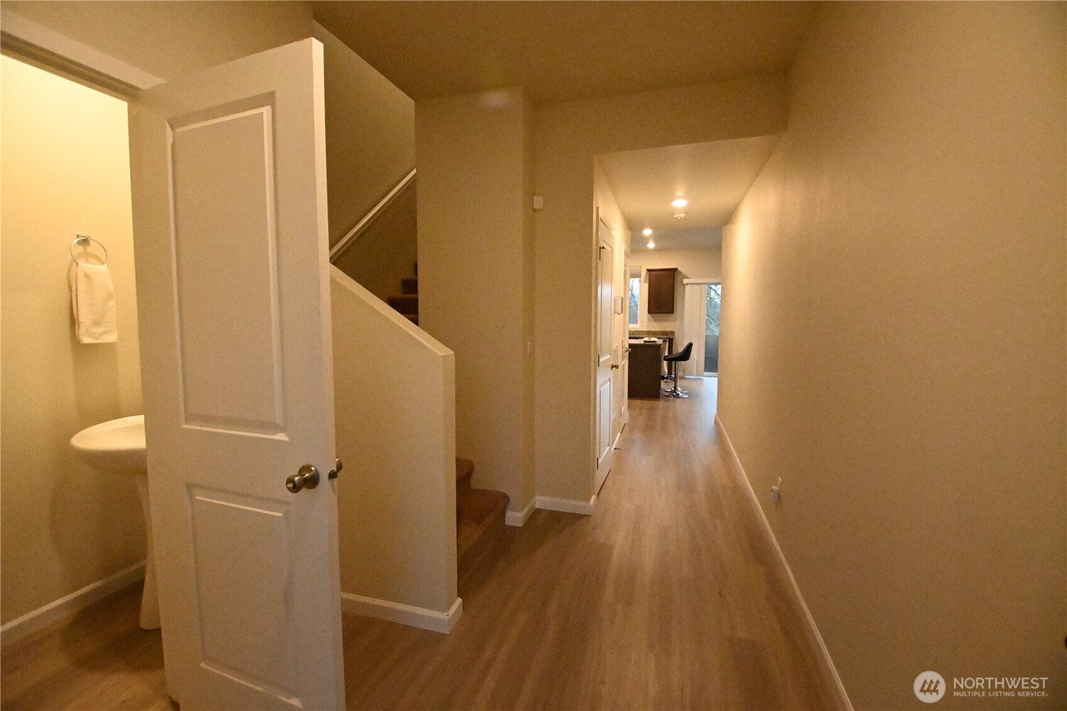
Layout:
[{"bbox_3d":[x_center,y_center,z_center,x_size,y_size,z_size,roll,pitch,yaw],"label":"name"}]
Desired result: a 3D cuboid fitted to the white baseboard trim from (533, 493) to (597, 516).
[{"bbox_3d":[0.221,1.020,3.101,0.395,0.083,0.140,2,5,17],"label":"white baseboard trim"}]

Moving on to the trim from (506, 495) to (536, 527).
[{"bbox_3d":[-0.078,1.030,2.964,0.107,0.083,0.300,2,5,17],"label":"trim"}]

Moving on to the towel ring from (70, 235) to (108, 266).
[{"bbox_3d":[-2.004,-0.458,1.998,0.065,0.165,0.145,2,5,17],"label":"towel ring"}]

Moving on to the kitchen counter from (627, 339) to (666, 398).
[{"bbox_3d":[2.011,0.197,8.184,0.740,0.914,1.850,2,5,17],"label":"kitchen counter"}]

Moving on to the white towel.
[{"bbox_3d":[-1.992,-0.231,2.003,0.075,0.360,0.150,2,5,17],"label":"white towel"}]

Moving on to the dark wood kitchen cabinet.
[{"bbox_3d":[2.965,-1.484,10.321,0.670,1.050,0.360,2,5,17],"label":"dark wood kitchen cabinet"}]

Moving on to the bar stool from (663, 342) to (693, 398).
[{"bbox_3d":[2.443,0.238,7.533,0.480,0.935,0.440,2,5,17],"label":"bar stool"}]

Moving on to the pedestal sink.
[{"bbox_3d":[-1.601,0.724,1.928,0.630,0.850,0.540,2,5,17],"label":"pedestal sink"}]

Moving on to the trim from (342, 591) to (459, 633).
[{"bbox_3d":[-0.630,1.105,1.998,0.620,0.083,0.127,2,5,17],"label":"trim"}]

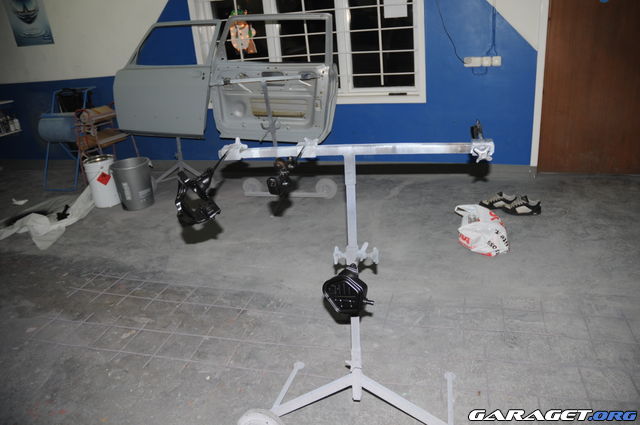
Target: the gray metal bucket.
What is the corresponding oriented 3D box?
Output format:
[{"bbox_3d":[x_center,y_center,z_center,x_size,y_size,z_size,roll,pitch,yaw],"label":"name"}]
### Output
[{"bbox_3d":[-1.736,-0.268,4.506,0.366,0.420,0.366,-5,22,0],"label":"gray metal bucket"}]

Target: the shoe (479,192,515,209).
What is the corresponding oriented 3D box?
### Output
[{"bbox_3d":[1.413,-0.101,3.806,0.280,0.115,0.105,4,24,21],"label":"shoe"}]

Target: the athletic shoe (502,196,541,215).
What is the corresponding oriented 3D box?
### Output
[{"bbox_3d":[1.553,-0.064,3.683,0.280,0.115,0.105,4,24,21],"label":"athletic shoe"}]

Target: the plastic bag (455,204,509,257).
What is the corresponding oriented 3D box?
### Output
[{"bbox_3d":[1.112,0.082,3.306,0.290,0.200,0.550,-2,22,8],"label":"plastic bag"}]

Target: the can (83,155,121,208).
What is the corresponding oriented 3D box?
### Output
[{"bbox_3d":[-2.094,-0.296,4.615,0.268,0.450,0.268,-5,22,0],"label":"can"}]

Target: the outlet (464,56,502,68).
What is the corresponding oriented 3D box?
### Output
[{"bbox_3d":[1.464,-1.354,4.306,0.325,0.084,0.050,3,23,20],"label":"outlet"}]

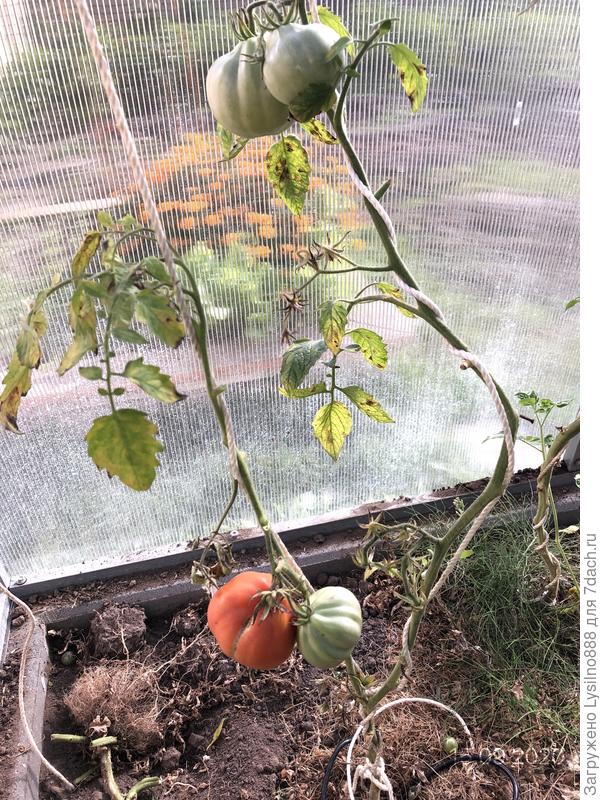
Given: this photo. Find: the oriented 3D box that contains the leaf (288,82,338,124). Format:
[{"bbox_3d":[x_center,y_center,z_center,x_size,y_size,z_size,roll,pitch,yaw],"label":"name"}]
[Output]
[{"bbox_3d":[0.011,-0.271,0.590,0.040,0.033,0.014,-42,17,18],"label":"leaf"}]

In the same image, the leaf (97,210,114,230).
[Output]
[{"bbox_3d":[-0.197,-0.182,0.655,0.015,0.020,0.011,-14,18,-13],"label":"leaf"}]

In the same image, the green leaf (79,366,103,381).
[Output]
[{"bbox_3d":[-0.207,-0.026,0.640,0.022,0.015,0.009,13,16,-7],"label":"green leaf"}]

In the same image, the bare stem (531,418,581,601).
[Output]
[{"bbox_3d":[0.389,0.183,0.979,0.072,0.330,0.075,-9,39,-10],"label":"bare stem"}]

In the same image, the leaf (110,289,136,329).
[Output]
[{"bbox_3d":[-0.169,-0.086,0.615,0.024,0.040,0.014,0,34,-15],"label":"leaf"}]

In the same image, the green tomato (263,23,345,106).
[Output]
[{"bbox_3d":[0.003,-0.316,0.610,0.078,0.073,0.078,-1,38,1],"label":"green tomato"}]

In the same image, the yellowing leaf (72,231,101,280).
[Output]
[{"bbox_3d":[-0.200,-0.135,0.605,0.018,0.053,0.015,24,27,-21],"label":"yellowing leaf"}]

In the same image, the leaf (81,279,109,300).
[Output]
[{"bbox_3d":[-0.200,-0.108,0.630,0.029,0.018,0.014,19,3,-20],"label":"leaf"}]

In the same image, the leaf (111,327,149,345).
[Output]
[{"bbox_3d":[-0.163,-0.062,0.620,0.035,0.018,0.010,15,16,-8],"label":"leaf"}]

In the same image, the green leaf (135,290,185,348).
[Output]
[{"bbox_3d":[-0.134,-0.077,0.615,0.036,0.064,0.015,-33,25,-6],"label":"green leaf"}]

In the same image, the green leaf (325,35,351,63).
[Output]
[{"bbox_3d":[0.036,-0.325,0.600,0.033,0.014,0.012,-35,21,20],"label":"green leaf"}]

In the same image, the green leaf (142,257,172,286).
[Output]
[{"bbox_3d":[-0.141,-0.127,0.640,0.028,0.028,0.015,0,11,-12],"label":"green leaf"}]

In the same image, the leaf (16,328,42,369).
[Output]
[{"bbox_3d":[-0.259,-0.049,0.620,0.026,0.043,0.014,-9,35,-22],"label":"leaf"}]

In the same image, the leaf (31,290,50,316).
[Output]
[{"bbox_3d":[-0.251,-0.093,0.625,0.013,0.028,0.013,30,-4,-23],"label":"leaf"}]

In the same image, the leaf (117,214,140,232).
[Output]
[{"bbox_3d":[-0.175,-0.179,0.655,0.022,0.017,0.013,0,15,-15],"label":"leaf"}]

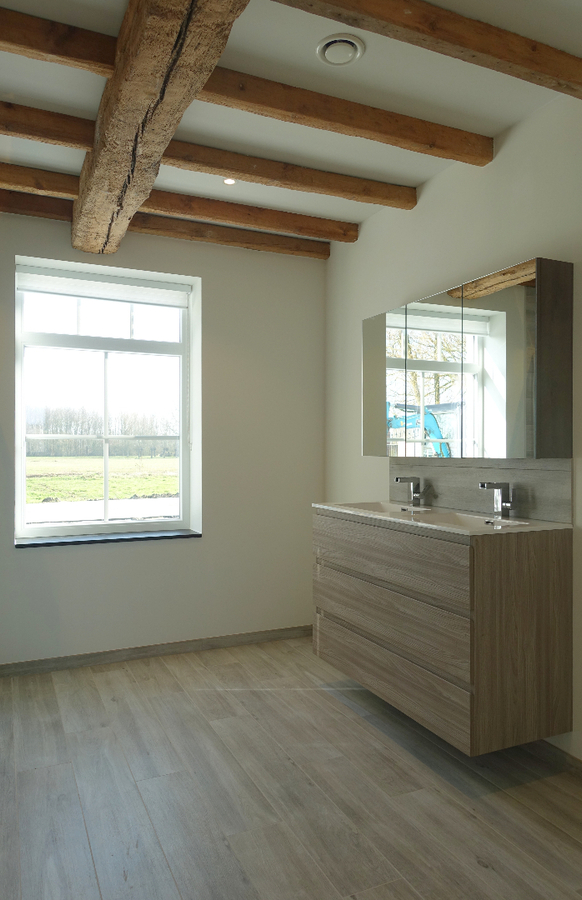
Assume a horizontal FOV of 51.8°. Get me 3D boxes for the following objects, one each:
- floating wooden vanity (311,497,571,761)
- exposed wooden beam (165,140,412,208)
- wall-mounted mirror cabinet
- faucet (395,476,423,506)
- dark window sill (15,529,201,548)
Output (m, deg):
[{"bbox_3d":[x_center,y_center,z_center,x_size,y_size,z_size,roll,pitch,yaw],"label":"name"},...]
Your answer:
[{"bbox_3d":[0.609,0.696,2.767,0.513,0.789,1.200,0,0,-25],"label":"floating wooden vanity"},{"bbox_3d":[0.028,-1.369,3.006,1.376,0.100,0.088,0,0,-23],"label":"exposed wooden beam"},{"bbox_3d":[0.752,-0.344,2.848,0.194,0.758,1.223,0,0,-25],"label":"wall-mounted mirror cabinet"},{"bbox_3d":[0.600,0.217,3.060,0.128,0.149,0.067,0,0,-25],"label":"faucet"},{"bbox_3d":[-1.092,0.537,3.650,1.064,0.022,0.260,0,0,-25],"label":"dark window sill"}]

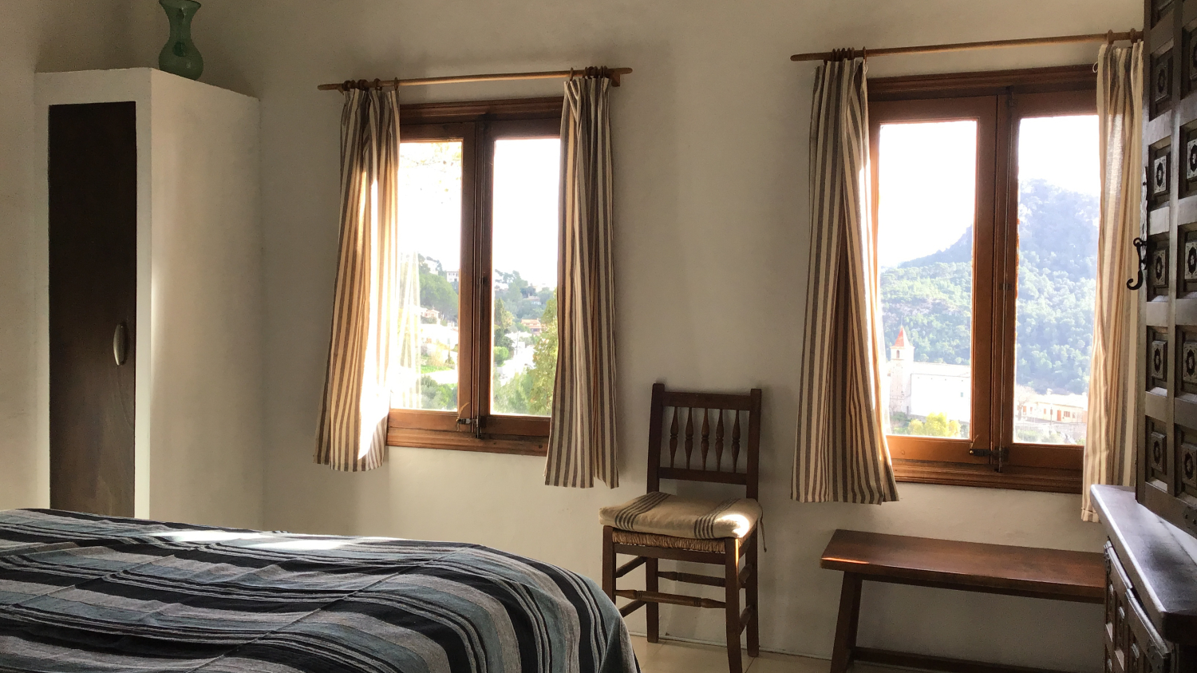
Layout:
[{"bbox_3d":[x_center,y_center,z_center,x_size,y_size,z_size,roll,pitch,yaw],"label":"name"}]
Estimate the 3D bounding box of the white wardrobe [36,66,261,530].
[{"bbox_3d":[-1.739,0.032,4.182,0.509,1.991,0.587,1,2,20],"label":"white wardrobe"}]

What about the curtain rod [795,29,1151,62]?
[{"bbox_3d":[1.225,-0.891,3.292,1.270,0.047,0.058,1,2,20],"label":"curtain rod"}]

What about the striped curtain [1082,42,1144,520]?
[{"bbox_3d":[1.601,-0.155,3.173,0.285,1.450,0.122,1,2,20],"label":"striped curtain"}]

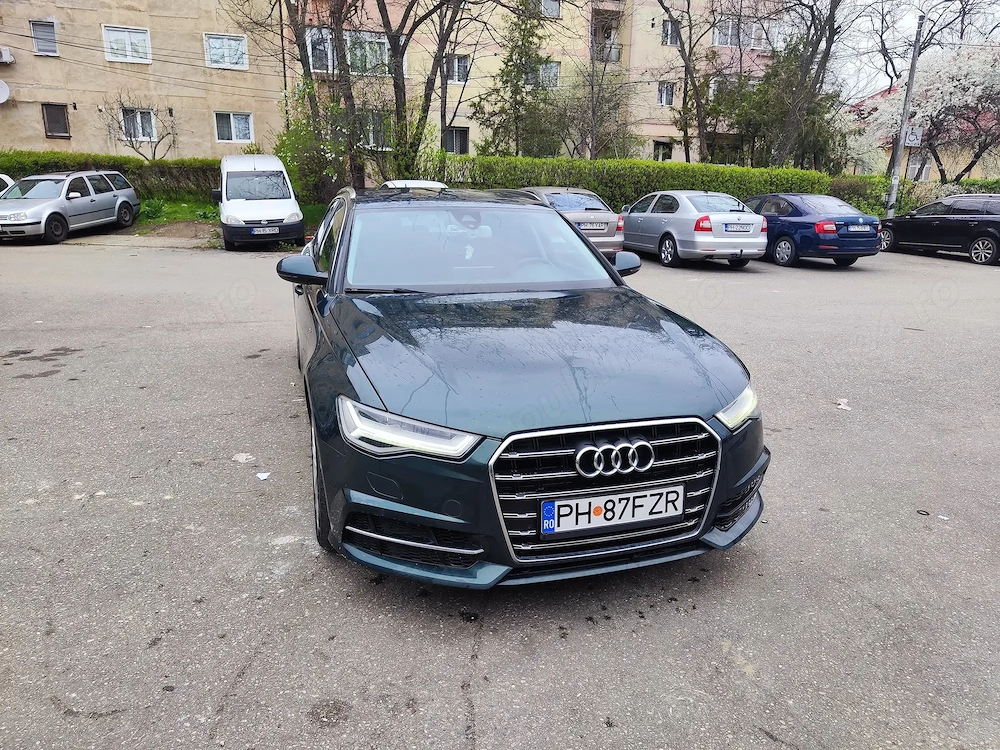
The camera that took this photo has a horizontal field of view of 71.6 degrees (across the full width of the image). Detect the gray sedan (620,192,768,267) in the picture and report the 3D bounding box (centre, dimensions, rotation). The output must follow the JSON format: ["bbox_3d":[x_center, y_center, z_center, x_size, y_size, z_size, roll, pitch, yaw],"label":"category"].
[{"bbox_3d":[3.895,-3.234,15.078,1.840,1.460,4.570,-2,16,-14],"label":"gray sedan"}]

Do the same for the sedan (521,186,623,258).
[{"bbox_3d":[0.901,-3.243,14.698,1.840,1.460,4.570,-4,17,-20],"label":"sedan"}]

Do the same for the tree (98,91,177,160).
[{"bbox_3d":[-11.603,-7.410,22.425,2.500,3.400,2.500,2,16,0],"label":"tree"}]

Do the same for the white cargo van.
[{"bbox_3d":[-5.636,-4.054,15.999,1.780,1.830,4.320,-5,22,-23],"label":"white cargo van"}]

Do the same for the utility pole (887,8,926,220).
[{"bbox_3d":[11.148,-6.634,19.233,0.220,6.040,0.220,2,16,0],"label":"utility pole"}]

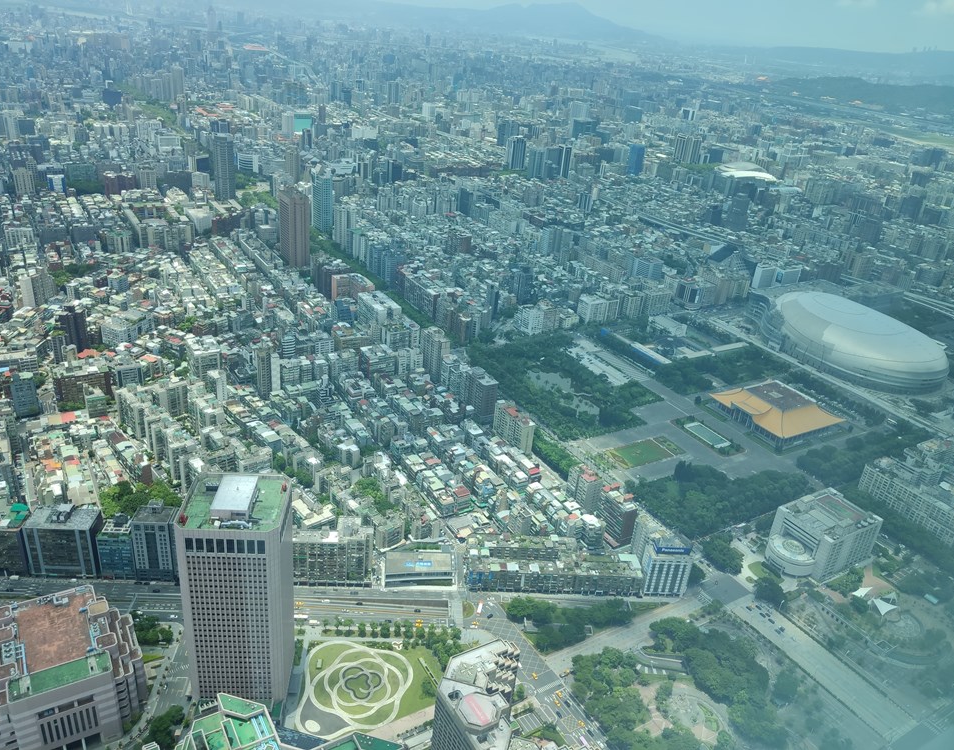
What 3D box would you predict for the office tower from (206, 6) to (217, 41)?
[{"bbox_3d":[-1576.830,-2066.470,4470.840,52.000,245.000,50.000,-3,27,-18],"label":"office tower"}]

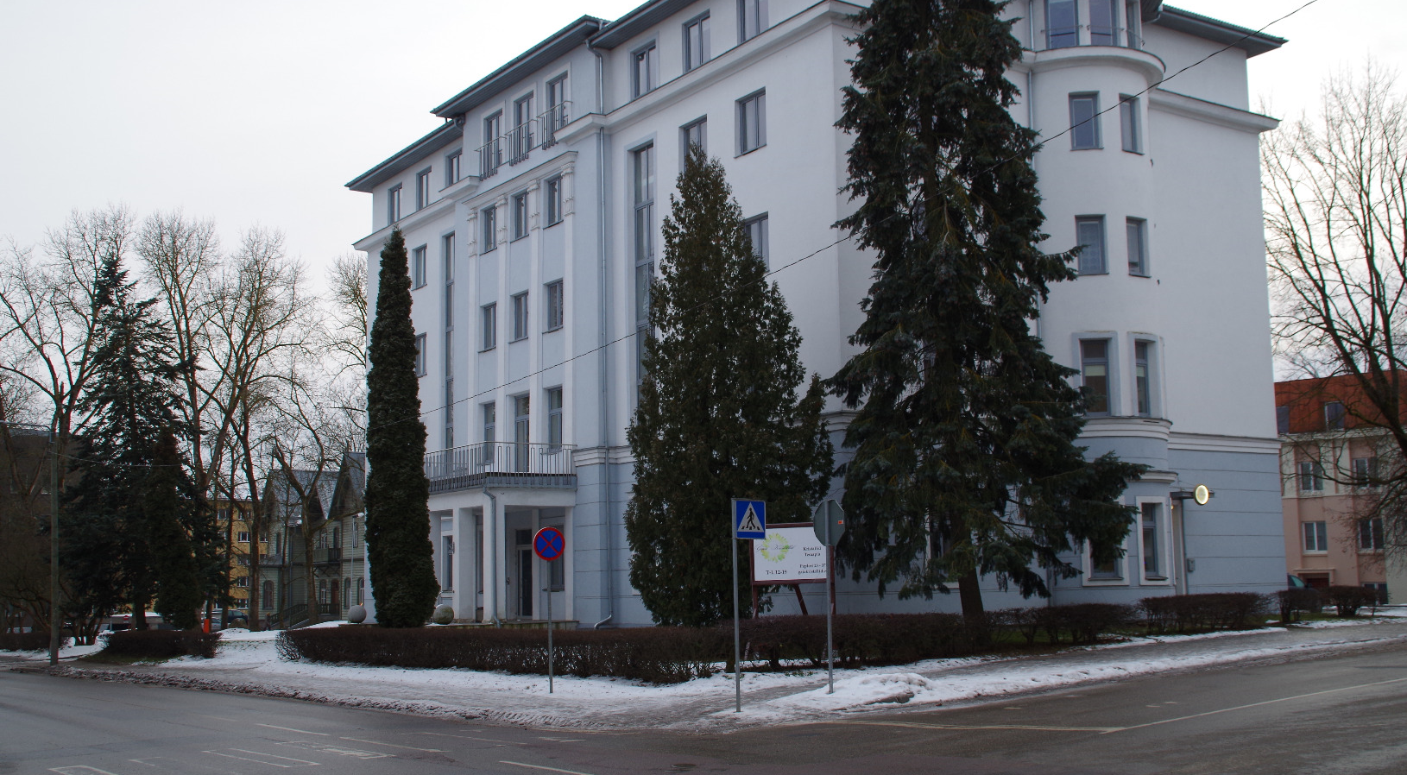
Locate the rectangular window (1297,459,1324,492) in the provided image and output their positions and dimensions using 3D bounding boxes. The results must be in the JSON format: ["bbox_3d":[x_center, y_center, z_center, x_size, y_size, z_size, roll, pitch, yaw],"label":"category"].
[{"bbox_3d":[29.668,4.336,80.000,0.200,1.480,1.275,6,-11,-42],"label":"rectangular window"}]

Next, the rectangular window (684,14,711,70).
[{"bbox_3d":[-0.105,-9.568,45.641,0.200,1.420,1.375,4,-9,-33],"label":"rectangular window"}]

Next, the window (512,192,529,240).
[{"bbox_3d":[-5.864,-5.485,52.788,0.200,1.499,1.297,4,-9,-33],"label":"window"}]

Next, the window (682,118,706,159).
[{"bbox_3d":[-0.116,-6.577,45.332,0.200,1.599,1.329,4,-9,-33],"label":"window"}]

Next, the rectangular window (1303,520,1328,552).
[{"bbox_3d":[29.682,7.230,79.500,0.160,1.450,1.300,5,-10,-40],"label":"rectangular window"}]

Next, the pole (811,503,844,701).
[{"bbox_3d":[2.135,3.599,28.212,0.090,3.336,0.770,4,-9,-33],"label":"pole"}]

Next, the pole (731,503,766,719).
[{"bbox_3d":[0.690,3.230,24.436,0.600,3.152,0.120,5,-9,-37],"label":"pole"}]

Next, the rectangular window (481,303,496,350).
[{"bbox_3d":[-7.054,-1.990,54.268,0.200,1.514,1.249,4,-9,-33],"label":"rectangular window"}]

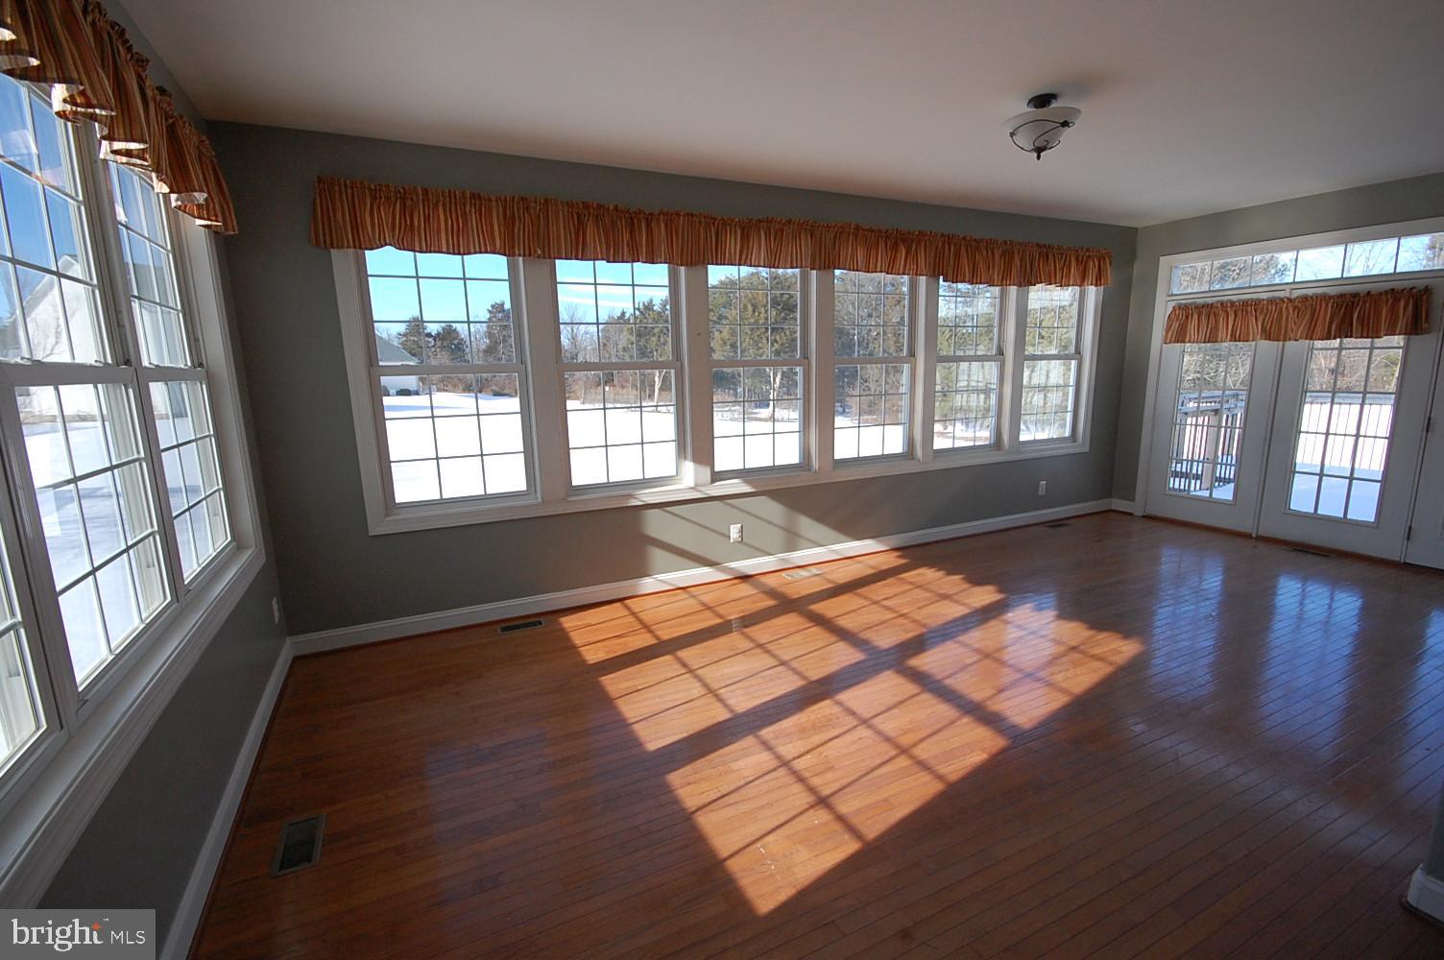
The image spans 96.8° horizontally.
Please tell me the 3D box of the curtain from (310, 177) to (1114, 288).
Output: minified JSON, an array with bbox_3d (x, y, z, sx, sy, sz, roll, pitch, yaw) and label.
[{"bbox_3d":[0.744,-1.643,4.559,6.245,0.345,0.100,-6,12,-25],"label":"curtain"}]

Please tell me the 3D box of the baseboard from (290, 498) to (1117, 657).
[{"bbox_3d":[0.782,0.597,5.026,7.020,0.125,0.018,-6,12,-25],"label":"baseboard"}]

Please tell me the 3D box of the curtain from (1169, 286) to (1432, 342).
[{"bbox_3d":[4.417,-1.274,5.090,0.100,0.340,1.680,-6,12,-26],"label":"curtain"}]

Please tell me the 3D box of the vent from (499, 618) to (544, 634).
[{"bbox_3d":[-1.230,0.896,3.936,0.265,0.010,0.115,-6,12,-25],"label":"vent"}]

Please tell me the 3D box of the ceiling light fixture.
[{"bbox_3d":[1.490,-1.632,2.994,0.325,0.260,0.325,-6,12,-26],"label":"ceiling light fixture"}]

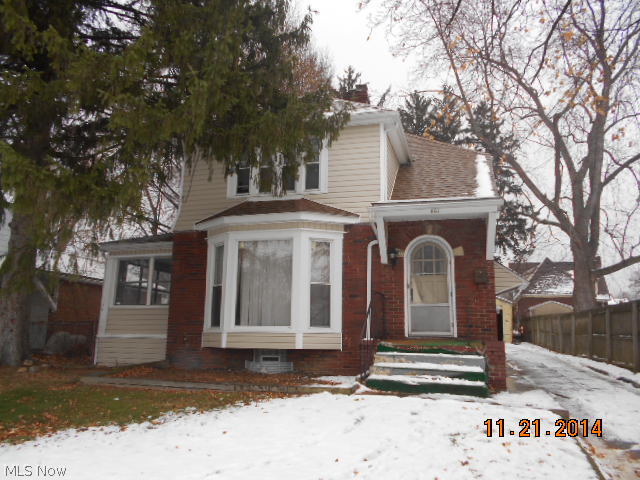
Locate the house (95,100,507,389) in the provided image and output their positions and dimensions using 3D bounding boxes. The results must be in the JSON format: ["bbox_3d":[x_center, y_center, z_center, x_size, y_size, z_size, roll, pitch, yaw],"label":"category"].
[{"bbox_3d":[-0.279,-0.304,14.518,10.300,8.000,9.500,-2,-11,16],"label":"house"}]

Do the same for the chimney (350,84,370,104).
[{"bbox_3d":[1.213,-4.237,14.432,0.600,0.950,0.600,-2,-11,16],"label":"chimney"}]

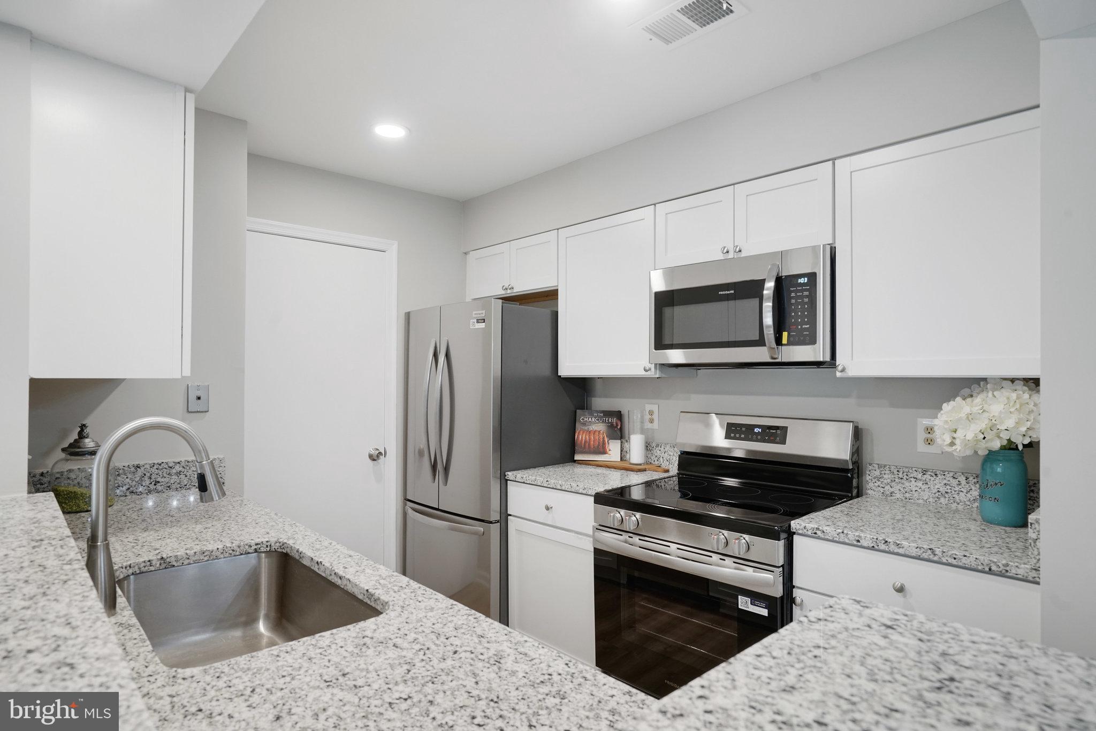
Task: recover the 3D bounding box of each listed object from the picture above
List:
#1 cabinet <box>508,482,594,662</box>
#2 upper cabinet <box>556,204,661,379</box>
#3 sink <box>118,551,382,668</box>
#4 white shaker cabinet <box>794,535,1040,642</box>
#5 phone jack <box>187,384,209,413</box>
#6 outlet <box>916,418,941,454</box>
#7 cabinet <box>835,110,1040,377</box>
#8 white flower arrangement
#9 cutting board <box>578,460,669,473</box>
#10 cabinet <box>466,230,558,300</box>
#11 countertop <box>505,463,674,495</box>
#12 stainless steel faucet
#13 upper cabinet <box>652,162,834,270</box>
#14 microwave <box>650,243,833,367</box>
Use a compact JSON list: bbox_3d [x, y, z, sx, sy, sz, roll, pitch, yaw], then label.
[{"bbox_3d":[0.259,0.969,2.768,0.630,0.846,0.605,1,-2,-43],"label":"cabinet"},{"bbox_3d":[0.382,-0.320,2.898,0.319,0.767,0.613,1,-2,-43],"label":"upper cabinet"},{"bbox_3d":[-0.652,0.606,1.221,0.385,0.222,0.693,1,-2,-43],"label":"sink"},{"bbox_3d":[1.197,0.960,1.785,0.613,0.884,0.607,1,-1,-45],"label":"white shaker cabinet"},{"bbox_3d":[-1.419,0.133,2.348,0.073,0.115,0.007,1,-2,-43],"label":"phone jack"},{"bbox_3d":[1.360,0.253,2.061,0.007,0.116,0.073,1,-1,-45],"label":"outlet"},{"bbox_3d":[1.329,-0.346,1.921,0.303,0.765,0.605,1,-1,-45],"label":"cabinet"},{"bbox_3d":[1.410,0.162,1.799,0.280,0.242,0.305,1,-1,-45],"label":"white flower arrangement"},{"bbox_3d":[0.384,0.500,2.892,0.148,0.018,0.520,1,-1,-45],"label":"cutting board"},{"bbox_3d":[-0.106,-0.547,3.421,0.319,0.288,0.809,1,-2,-43],"label":"cabinet"},{"bbox_3d":[0.224,0.521,2.738,0.635,0.030,0.572,1,-1,-45],"label":"countertop"},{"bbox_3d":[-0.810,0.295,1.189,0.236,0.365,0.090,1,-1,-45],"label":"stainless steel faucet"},{"bbox_3d":[0.849,-0.569,2.410,0.303,0.302,0.760,1,-1,-45],"label":"upper cabinet"},{"bbox_3d":[0.833,-0.206,2.376,0.375,0.418,0.751,1,-2,-43],"label":"microwave"}]

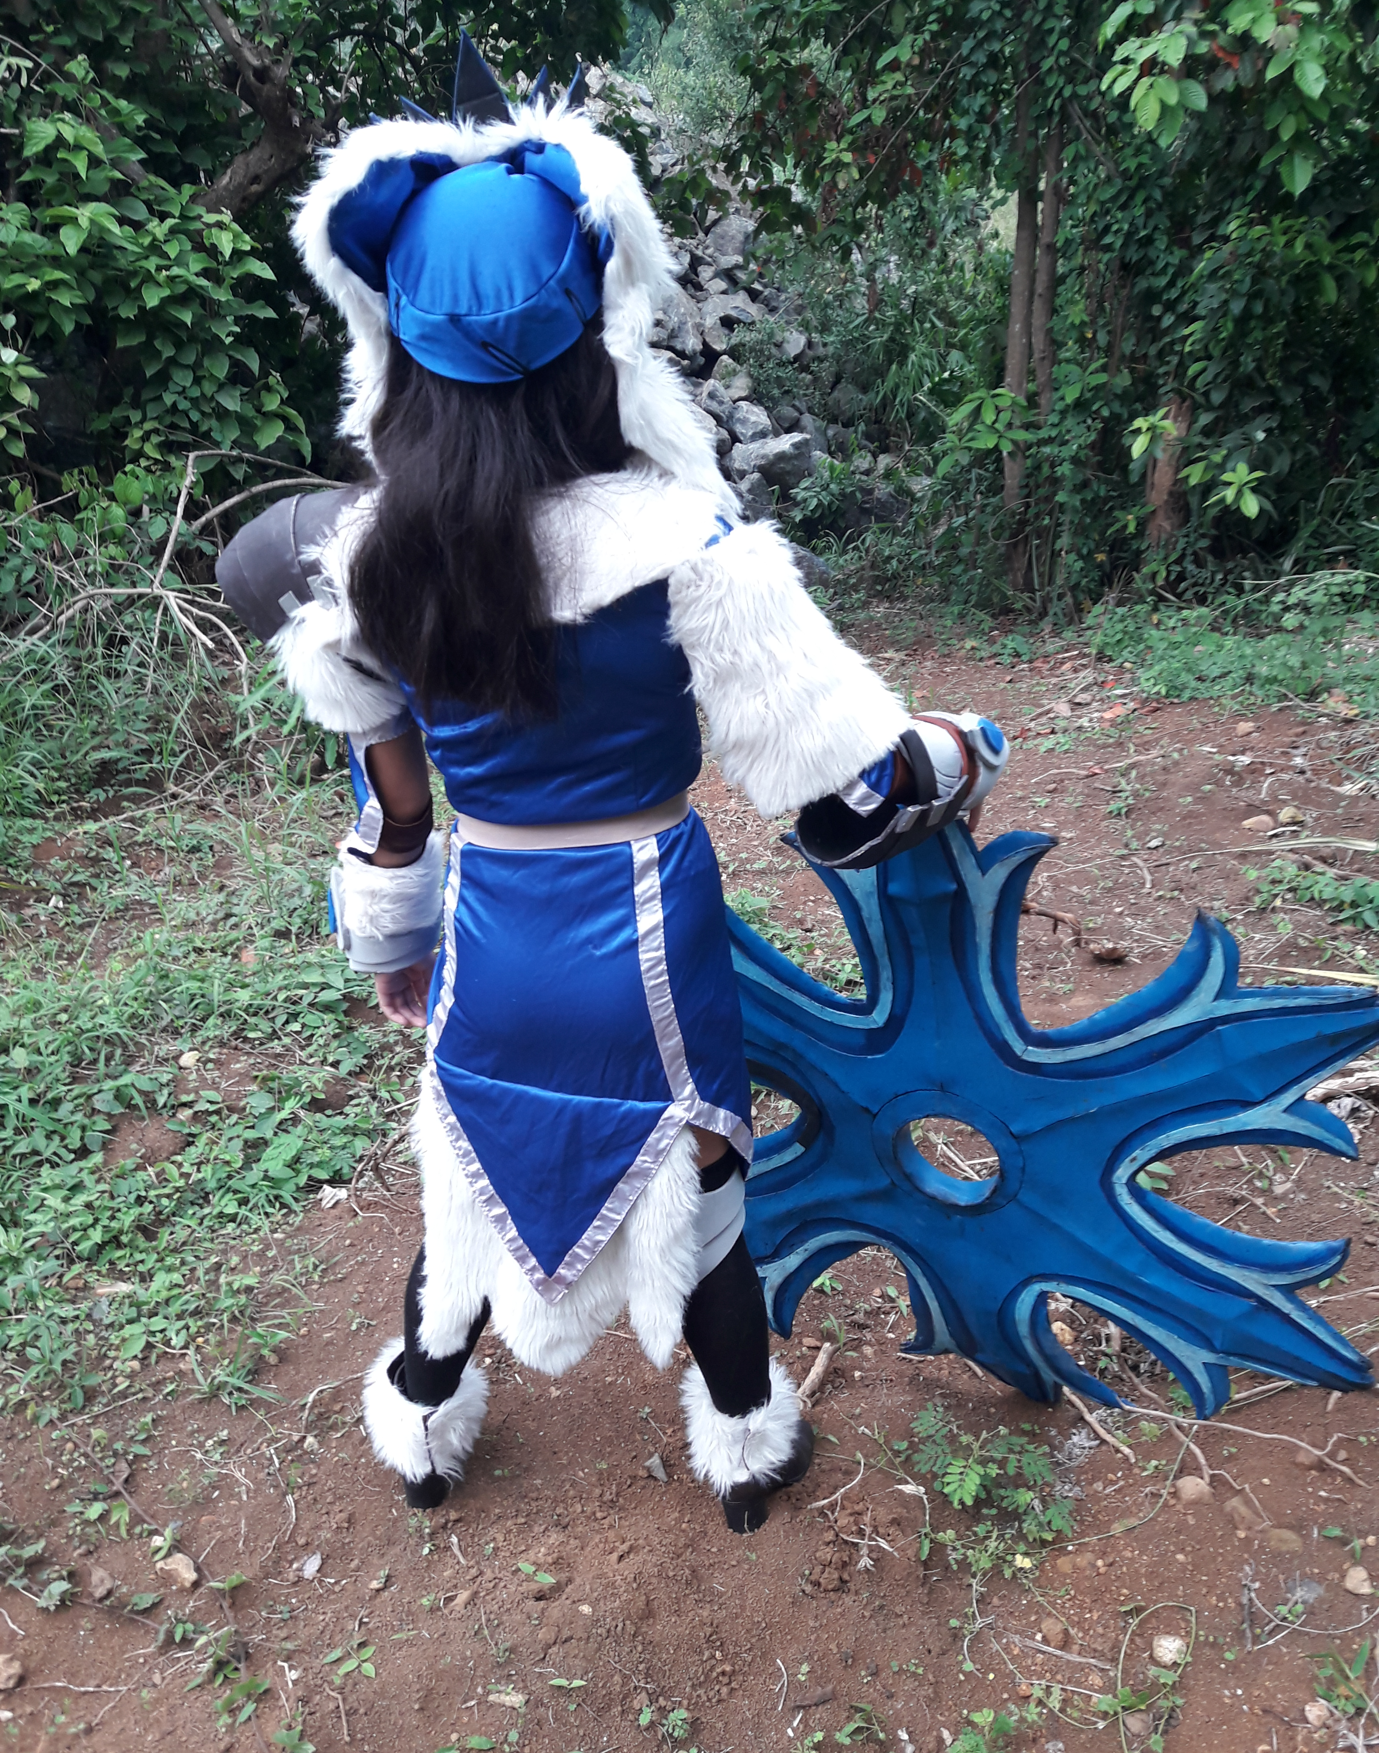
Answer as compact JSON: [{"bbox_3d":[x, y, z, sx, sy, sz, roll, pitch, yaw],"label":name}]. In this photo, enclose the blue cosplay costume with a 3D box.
[{"bbox_3d":[-0.065,0.025,1.775,0.800,1.770,0.500,2,23,8],"label":"blue cosplay costume"}]

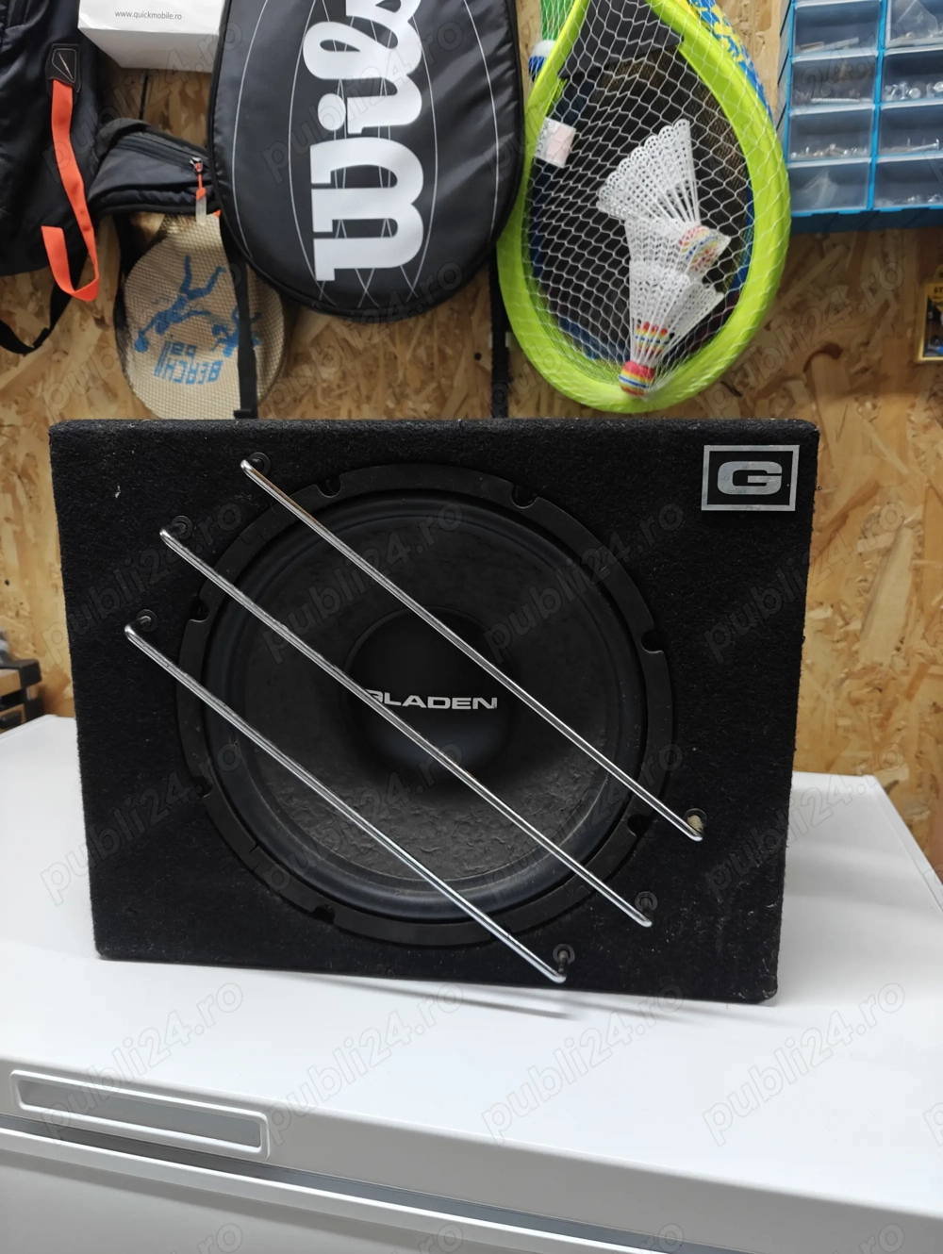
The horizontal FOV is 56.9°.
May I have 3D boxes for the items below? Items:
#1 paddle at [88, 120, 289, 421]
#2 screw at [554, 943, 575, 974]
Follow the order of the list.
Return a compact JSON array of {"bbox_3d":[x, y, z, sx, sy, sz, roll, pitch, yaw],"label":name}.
[{"bbox_3d":[-0.298,-0.387,0.960,0.197,0.335,0.022,2,12,12],"label":"paddle"},{"bbox_3d":[0.058,0.210,0.544,0.014,0.014,0.020,1,11,6],"label":"screw"}]

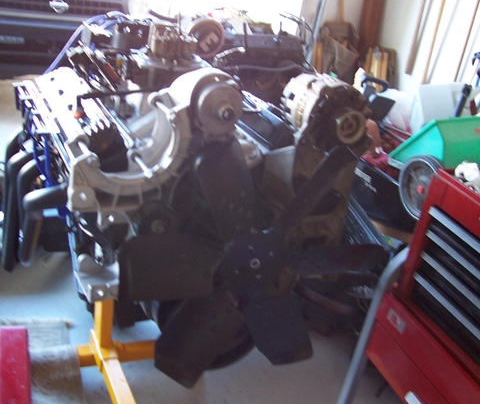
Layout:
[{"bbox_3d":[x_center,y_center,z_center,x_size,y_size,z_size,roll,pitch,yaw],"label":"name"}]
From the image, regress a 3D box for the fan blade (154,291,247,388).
[{"bbox_3d":[-0.071,0.234,1.077,0.108,0.171,0.035,36,7,-6],"label":"fan blade"}]

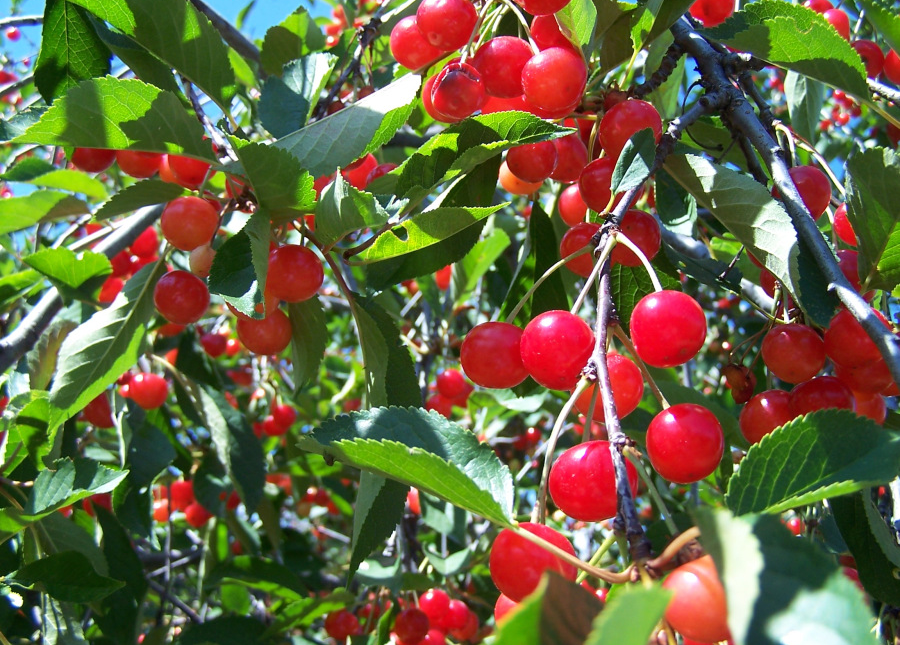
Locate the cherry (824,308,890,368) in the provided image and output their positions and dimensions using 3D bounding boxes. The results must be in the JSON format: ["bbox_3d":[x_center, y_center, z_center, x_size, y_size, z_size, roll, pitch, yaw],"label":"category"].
[{"bbox_3d":[0.132,0.005,0.319,0.022,0.020,0.022,0,-15,0],"label":"cherry"}]

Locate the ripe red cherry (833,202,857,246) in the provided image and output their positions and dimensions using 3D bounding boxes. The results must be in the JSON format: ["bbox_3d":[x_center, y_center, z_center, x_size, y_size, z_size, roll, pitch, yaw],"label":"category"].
[{"bbox_3d":[0.180,-0.043,0.437,0.021,0.020,0.021,0,-18,0],"label":"ripe red cherry"}]

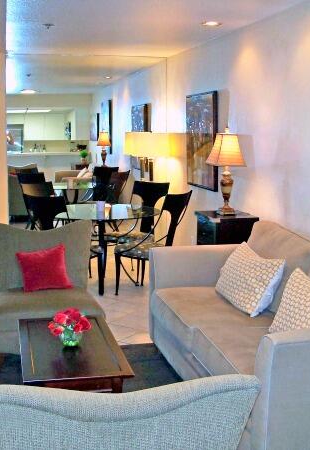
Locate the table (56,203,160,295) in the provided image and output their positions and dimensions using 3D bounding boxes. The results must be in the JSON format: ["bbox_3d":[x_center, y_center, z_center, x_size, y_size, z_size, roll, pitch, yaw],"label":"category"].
[{"bbox_3d":[-0.568,0.225,6.877,1.260,0.740,1.260,-1,9,-14],"label":"table"}]

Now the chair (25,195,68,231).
[{"bbox_3d":[-0.902,0.197,6.216,0.450,0.980,0.520,5,10,30],"label":"chair"}]

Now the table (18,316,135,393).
[{"bbox_3d":[-0.478,0.882,3.612,0.537,0.430,0.990,-1,9,-13],"label":"table"}]

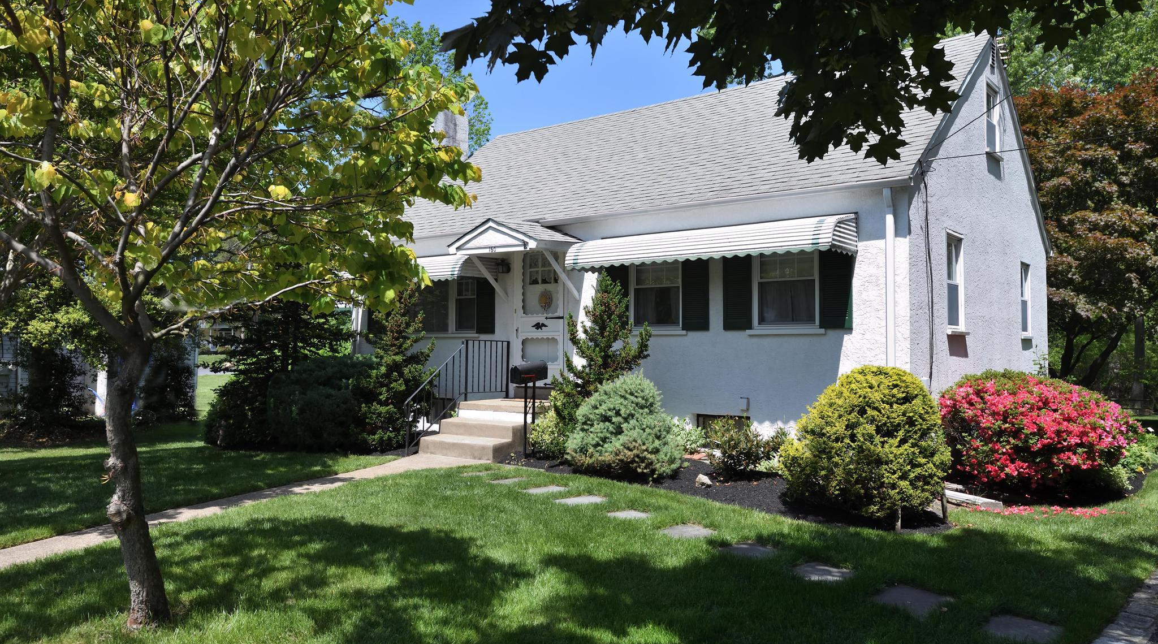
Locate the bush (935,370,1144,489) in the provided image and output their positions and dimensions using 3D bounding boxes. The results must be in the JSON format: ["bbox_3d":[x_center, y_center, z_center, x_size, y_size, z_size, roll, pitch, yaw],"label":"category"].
[{"bbox_3d":[4.908,1.109,8.872,2.128,1.178,2.021,-1,-3,38],"label":"bush"}]

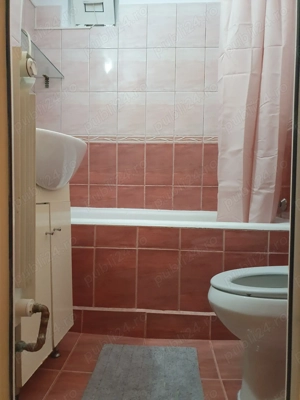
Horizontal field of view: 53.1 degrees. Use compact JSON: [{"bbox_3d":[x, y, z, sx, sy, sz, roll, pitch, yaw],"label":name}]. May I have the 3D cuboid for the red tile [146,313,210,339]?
[{"bbox_3d":[0.130,0.592,1.416,0.300,0.115,0.015,1,1,3],"label":"red tile"}]

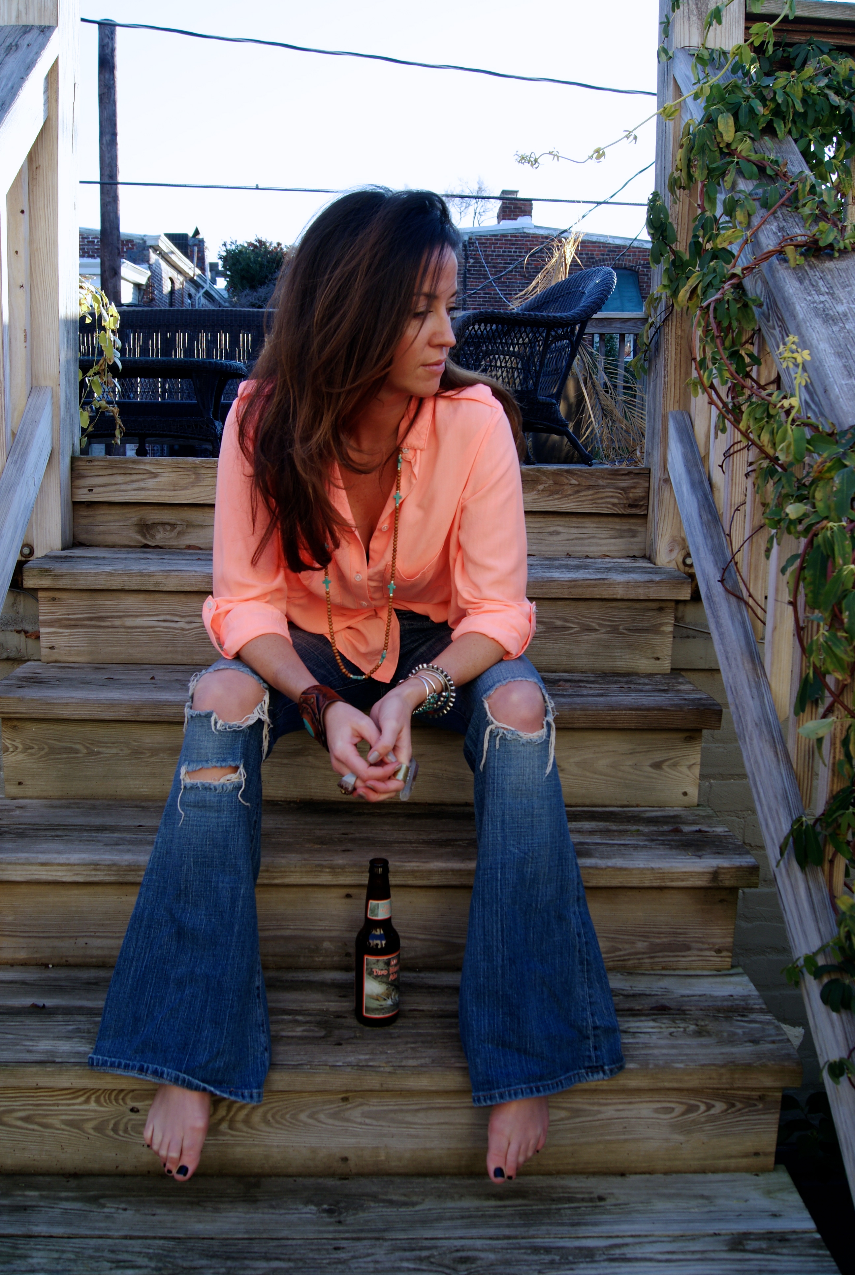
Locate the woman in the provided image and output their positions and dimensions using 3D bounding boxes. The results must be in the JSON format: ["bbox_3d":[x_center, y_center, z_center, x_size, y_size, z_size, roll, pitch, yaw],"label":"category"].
[{"bbox_3d":[-0.084,-0.030,1.639,0.650,1.170,0.860,1,9,-2],"label":"woman"}]

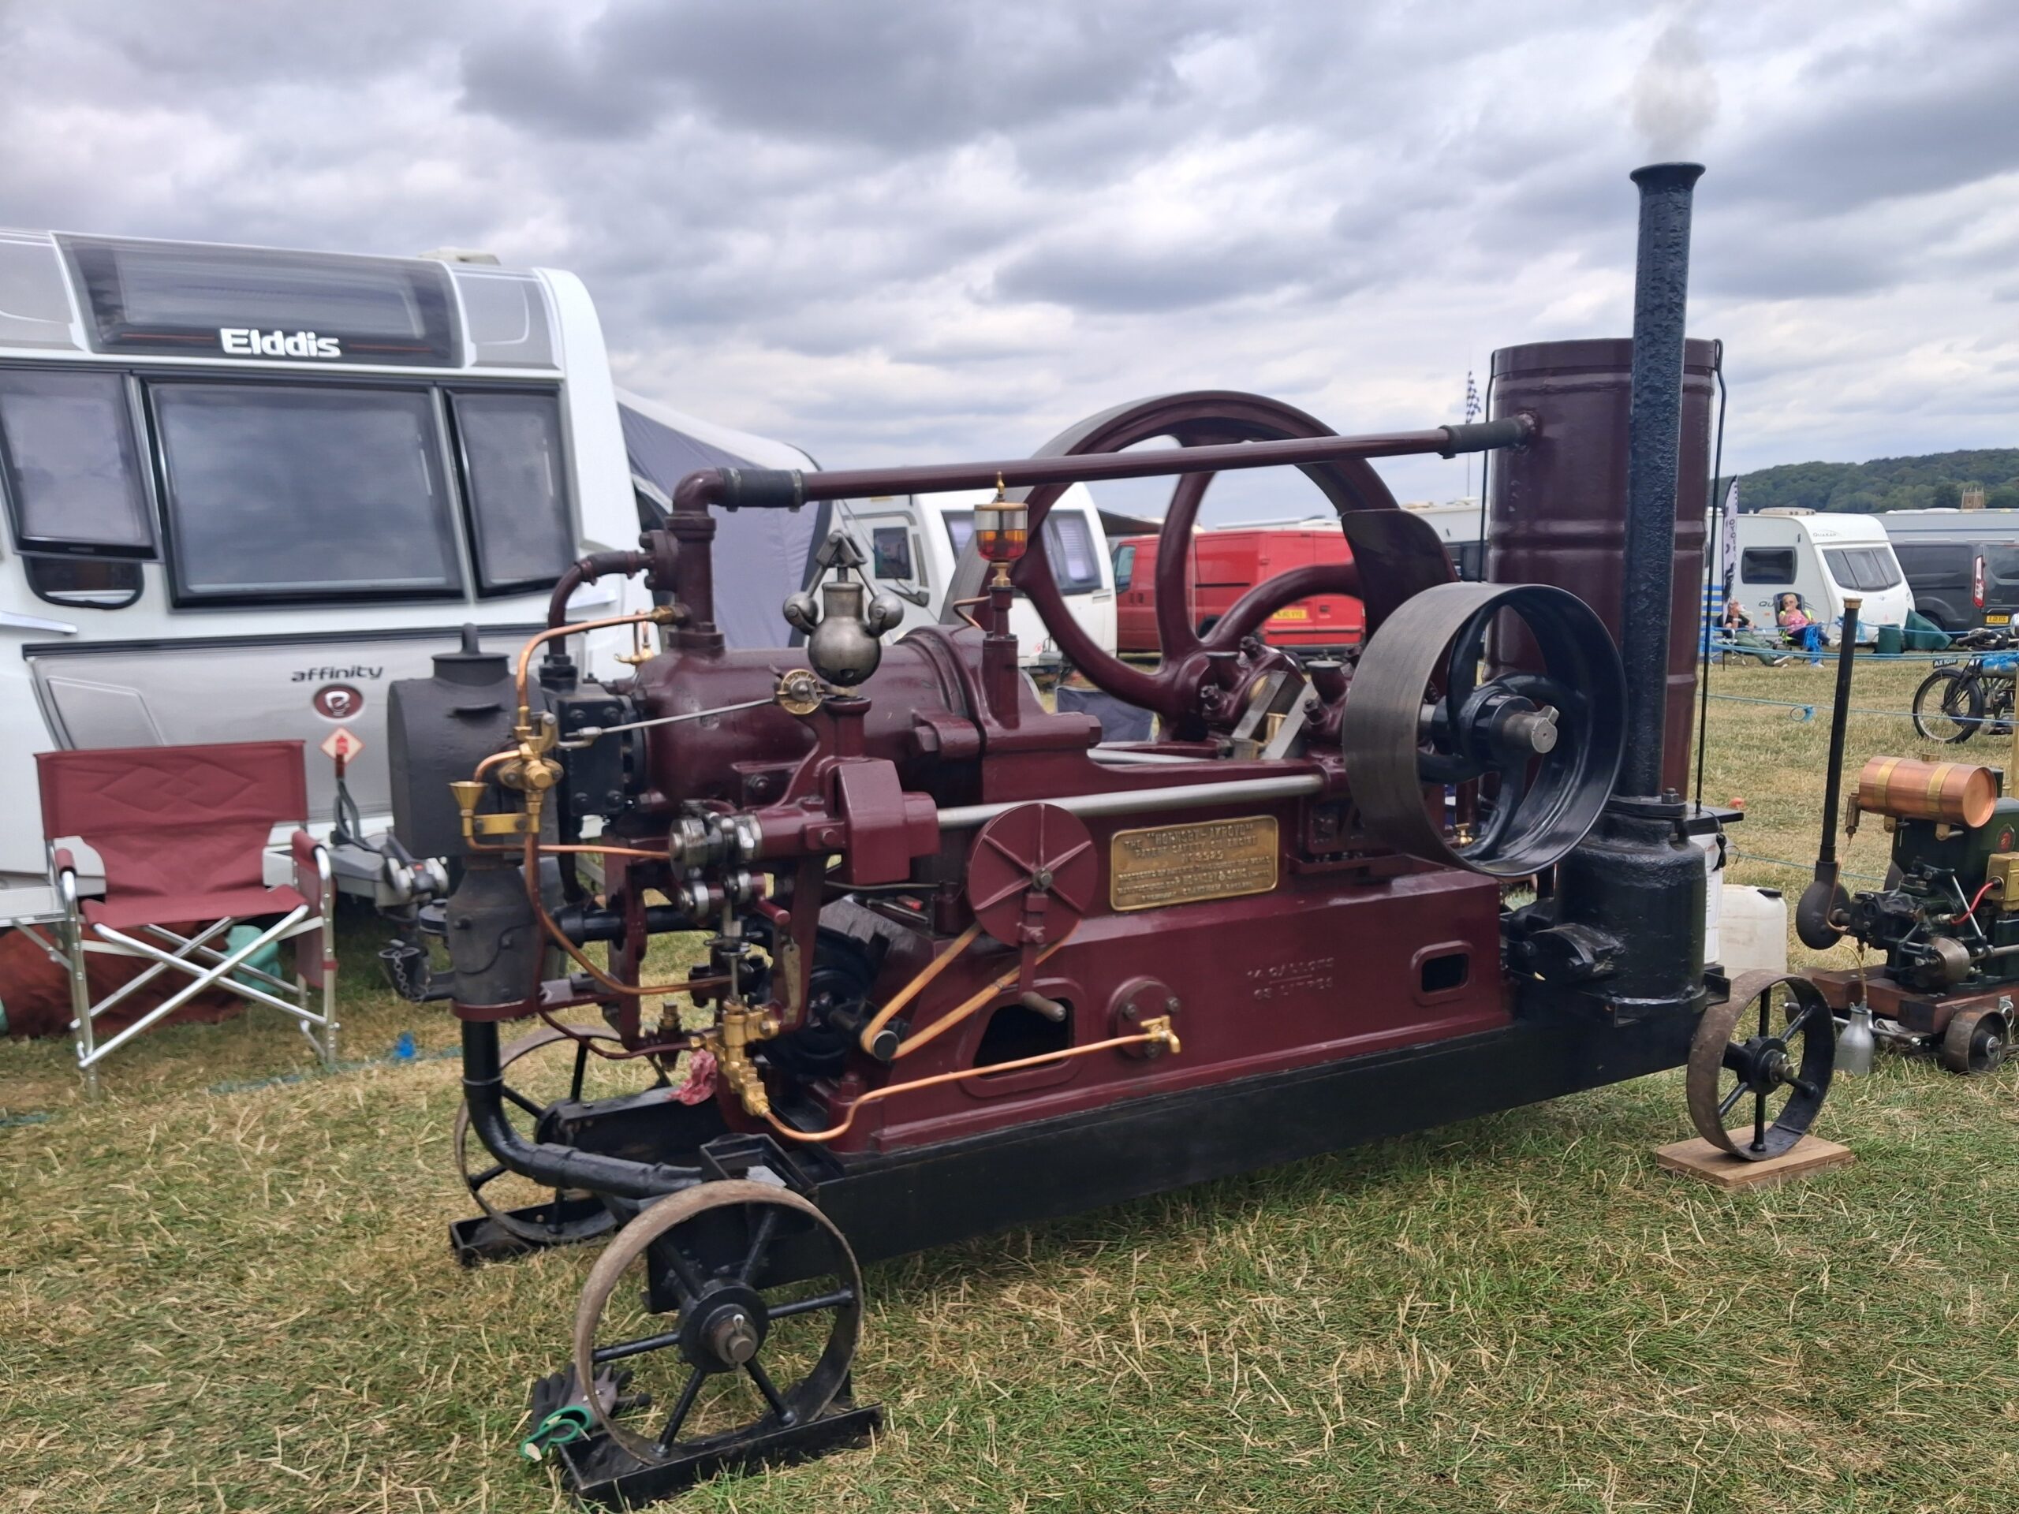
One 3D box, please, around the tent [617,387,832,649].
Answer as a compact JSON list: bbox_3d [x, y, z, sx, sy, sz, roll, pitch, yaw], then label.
[{"bbox_3d":[-2.540,-0.954,9.786,1.800,2.450,2.600,-4,8,-28],"label":"tent"}]

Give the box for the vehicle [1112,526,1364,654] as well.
[{"bbox_3d":[3.118,-2.290,23.743,1.970,2.040,4.950,-4,8,-27],"label":"vehicle"}]

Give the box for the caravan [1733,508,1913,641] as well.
[{"bbox_3d":[14.250,-3.492,30.646,2.200,2.580,5.600,-4,7,-25],"label":"caravan"}]

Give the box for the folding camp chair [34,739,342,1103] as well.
[{"bbox_3d":[-2.360,0.438,4.577,0.680,0.880,0.500,-4,7,-25],"label":"folding camp chair"}]

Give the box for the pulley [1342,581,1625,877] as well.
[{"bbox_3d":[1.006,-0.066,3.346,0.600,0.600,0.220,-4,8,-28],"label":"pulley"}]

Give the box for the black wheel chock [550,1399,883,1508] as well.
[{"bbox_3d":[-0.459,1.106,2.543,0.490,0.070,0.140,-5,8,-29],"label":"black wheel chock"}]

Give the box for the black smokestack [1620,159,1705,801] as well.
[{"bbox_3d":[1.553,-0.647,3.782,0.175,1.510,0.175,-4,8,-28],"label":"black smokestack"}]

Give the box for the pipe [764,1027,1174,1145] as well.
[{"bbox_3d":[-0.066,0.588,2.815,0.790,0.085,0.070,-4,8,-28],"label":"pipe"}]

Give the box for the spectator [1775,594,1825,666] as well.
[{"bbox_3d":[12.097,-1.966,24.275,0.600,1.130,0.900,-3,7,-19],"label":"spectator"}]

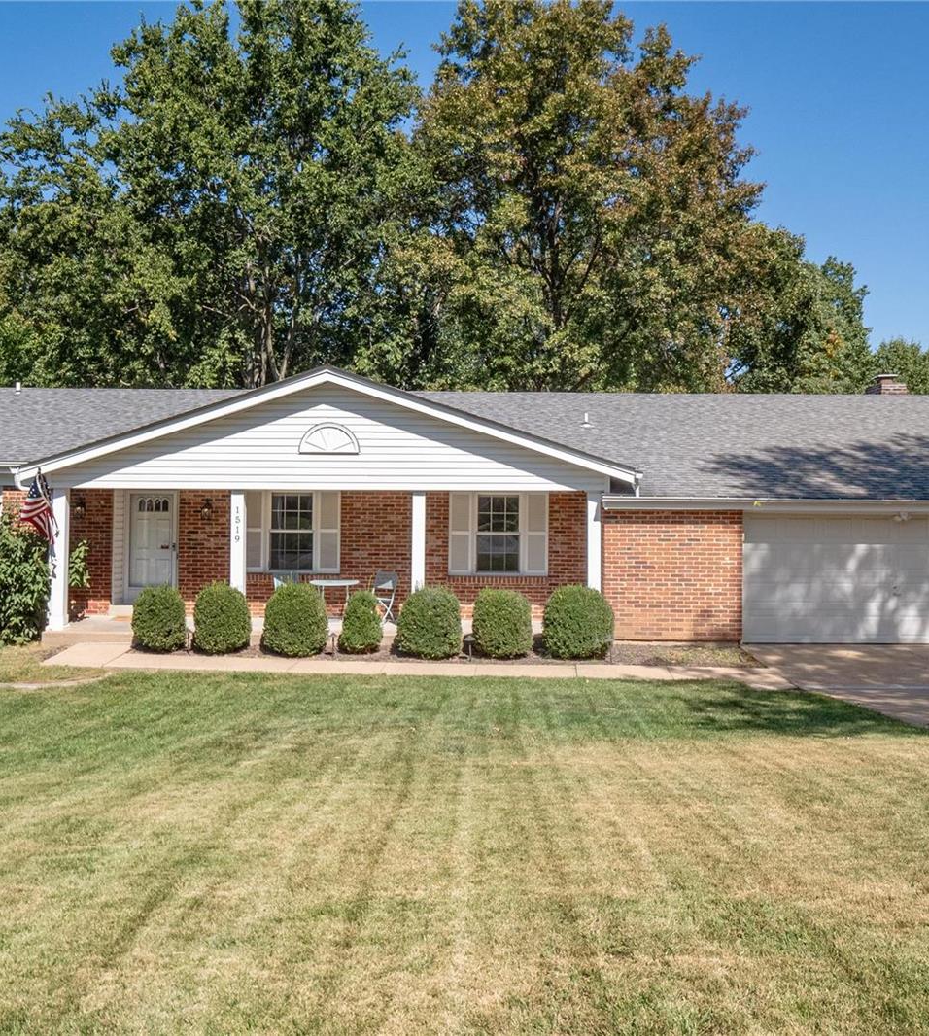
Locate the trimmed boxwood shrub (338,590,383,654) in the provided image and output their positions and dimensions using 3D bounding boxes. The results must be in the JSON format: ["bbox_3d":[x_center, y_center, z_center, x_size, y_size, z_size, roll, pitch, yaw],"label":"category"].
[{"bbox_3d":[-1.463,1.444,14.439,0.602,0.871,0.584,0,-1,1],"label":"trimmed boxwood shrub"}]

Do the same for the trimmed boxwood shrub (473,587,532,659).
[{"bbox_3d":[0.516,1.441,14.289,0.827,0.954,0.802,0,-1,1],"label":"trimmed boxwood shrub"}]

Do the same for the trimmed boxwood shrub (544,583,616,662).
[{"bbox_3d":[1.560,1.425,14.239,0.972,0.996,0.943,0,-1,1],"label":"trimmed boxwood shrub"}]

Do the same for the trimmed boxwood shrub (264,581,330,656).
[{"bbox_3d":[-2.354,1.394,14.340,0.913,0.989,0.885,0,-1,1],"label":"trimmed boxwood shrub"}]

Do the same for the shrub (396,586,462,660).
[{"bbox_3d":[-0.498,1.435,14.239,0.873,0.982,0.847,0,-1,1],"label":"shrub"}]

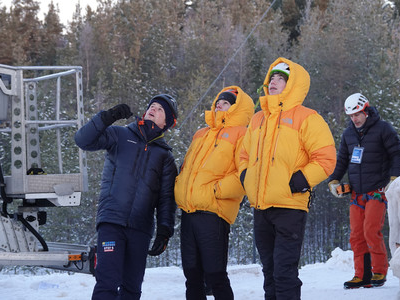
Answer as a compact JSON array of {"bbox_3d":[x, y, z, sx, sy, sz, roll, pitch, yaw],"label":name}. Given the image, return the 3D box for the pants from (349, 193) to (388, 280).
[{"bbox_3d":[1.597,0.781,13.600,0.370,0.920,0.290,0,0,30],"label":"pants"}]

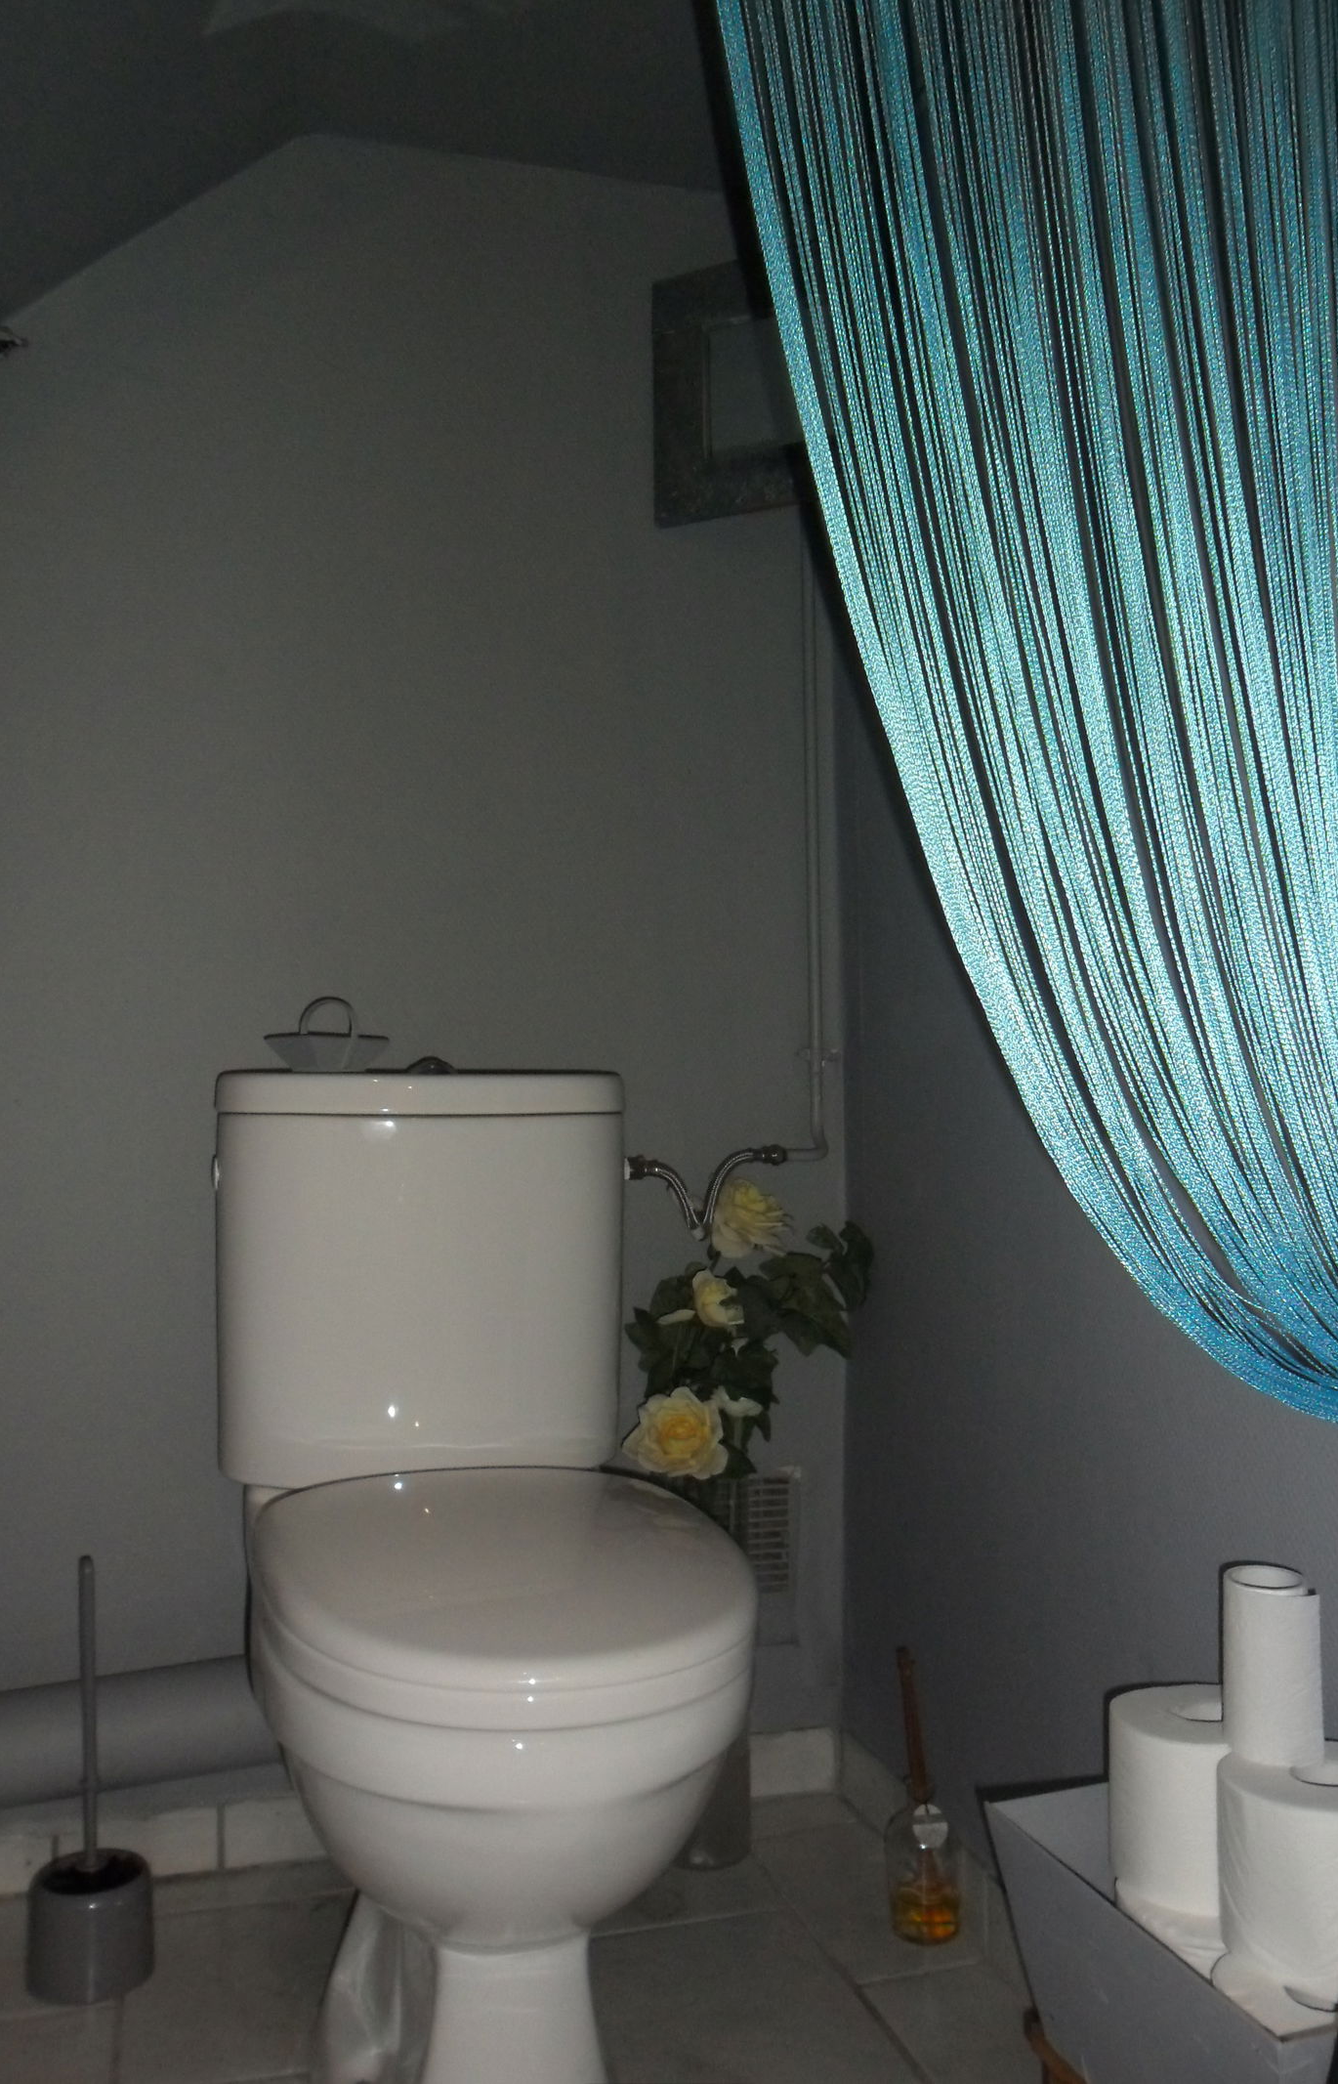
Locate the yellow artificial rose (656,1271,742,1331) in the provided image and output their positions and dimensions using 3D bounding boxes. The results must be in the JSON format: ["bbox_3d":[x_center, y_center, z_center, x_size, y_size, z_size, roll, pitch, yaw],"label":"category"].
[{"bbox_3d":[0.034,0.270,1.700,0.075,0.064,0.066,2,-3,-30],"label":"yellow artificial rose"}]

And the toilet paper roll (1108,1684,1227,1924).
[{"bbox_3d":[0.333,0.469,1.014,0.110,0.098,0.110,0,-3,0],"label":"toilet paper roll"}]

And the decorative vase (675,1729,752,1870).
[{"bbox_3d":[0.037,0.643,1.689,0.105,0.385,0.105,0,-3,0],"label":"decorative vase"}]

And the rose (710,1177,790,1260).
[{"bbox_3d":[0.088,0.192,1.755,0.073,0.086,0.065,2,-3,-30],"label":"rose"}]

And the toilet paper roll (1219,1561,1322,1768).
[{"bbox_3d":[0.354,0.365,0.953,0.057,0.097,0.058,0,-3,0],"label":"toilet paper roll"}]

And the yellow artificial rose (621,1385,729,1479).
[{"bbox_3d":[0.005,0.392,1.635,0.105,0.092,0.066,0,-3,-3],"label":"yellow artificial rose"}]

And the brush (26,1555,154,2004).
[{"bbox_3d":[-0.511,0.642,1.444,0.107,0.363,0.107,0,-3,0],"label":"brush"}]

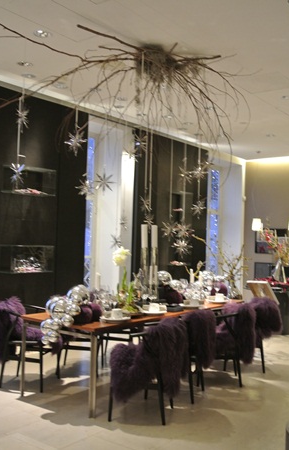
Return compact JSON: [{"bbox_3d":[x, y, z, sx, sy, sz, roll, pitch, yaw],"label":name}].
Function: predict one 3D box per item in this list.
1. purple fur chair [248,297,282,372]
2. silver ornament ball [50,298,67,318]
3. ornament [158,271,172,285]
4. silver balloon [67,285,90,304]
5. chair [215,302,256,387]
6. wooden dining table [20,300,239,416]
[{"bbox_3d":[1.249,1.281,5.887,0.614,0.795,0.564,1,-2,9],"label":"purple fur chair"},{"bbox_3d":[-0.775,0.762,4.551,0.169,0.171,0.169,1,-2,0],"label":"silver ornament ball"},{"bbox_3d":[0.249,0.645,6.091,0.181,0.181,0.181,1,-2,0],"label":"ornament"},{"bbox_3d":[-0.617,0.660,4.752,0.191,0.191,0.201,1,-2,0],"label":"silver balloon"},{"bbox_3d":[0.838,1.256,5.301,0.584,0.795,0.554,1,-2,4],"label":"chair"},{"bbox_3d":[0.023,1.274,5.436,0.945,0.735,2.648,0,-2,38],"label":"wooden dining table"}]

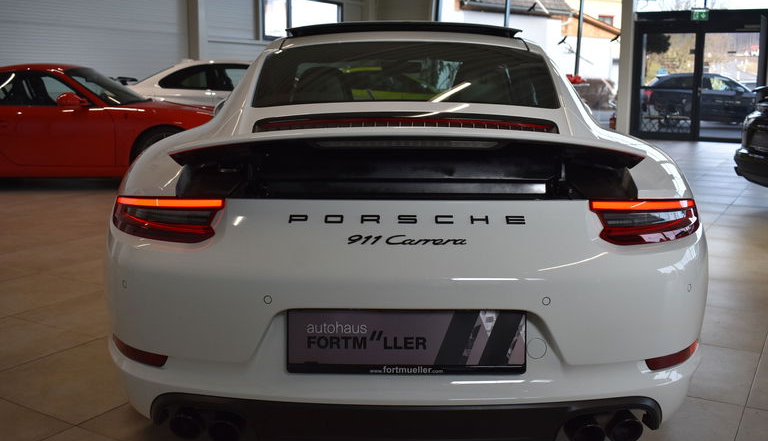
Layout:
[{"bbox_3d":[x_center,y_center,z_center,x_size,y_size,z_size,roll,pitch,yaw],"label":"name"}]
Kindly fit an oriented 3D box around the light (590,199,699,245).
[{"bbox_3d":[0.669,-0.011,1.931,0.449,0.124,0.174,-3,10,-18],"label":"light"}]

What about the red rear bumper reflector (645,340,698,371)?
[{"bbox_3d":[0.669,0.313,1.784,0.210,0.033,0.050,-7,12,-37],"label":"red rear bumper reflector"}]

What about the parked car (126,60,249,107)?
[{"bbox_3d":[-1.589,-1.549,11.049,4.620,1.390,1.860,0,10,-4],"label":"parked car"}]

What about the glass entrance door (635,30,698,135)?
[{"bbox_3d":[5.772,-2.758,15.700,1.170,2.120,0.080,6,11,28],"label":"glass entrance door"}]

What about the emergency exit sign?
[{"bbox_3d":[6.241,-4.075,15.200,0.340,0.220,0.060,6,11,28],"label":"emergency exit sign"}]

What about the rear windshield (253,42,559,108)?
[{"bbox_3d":[0.089,-0.588,3.047,1.115,0.083,0.680,0,34,1],"label":"rear windshield"}]

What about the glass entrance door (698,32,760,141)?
[{"bbox_3d":[6.693,-2.594,14.731,1.080,2.150,0.080,6,11,33],"label":"glass entrance door"}]

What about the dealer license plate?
[{"bbox_3d":[0.052,0.269,1.700,0.528,0.141,0.025,0,1,1],"label":"dealer license plate"}]

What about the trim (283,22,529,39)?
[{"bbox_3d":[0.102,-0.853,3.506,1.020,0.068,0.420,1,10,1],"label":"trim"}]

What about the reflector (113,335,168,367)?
[{"bbox_3d":[-0.630,0.326,1.944,0.278,0.037,0.059,8,12,39],"label":"reflector"}]

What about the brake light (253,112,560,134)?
[{"bbox_3d":[0.076,-0.324,2.577,1.023,0.067,0.160,0,10,1],"label":"brake light"}]

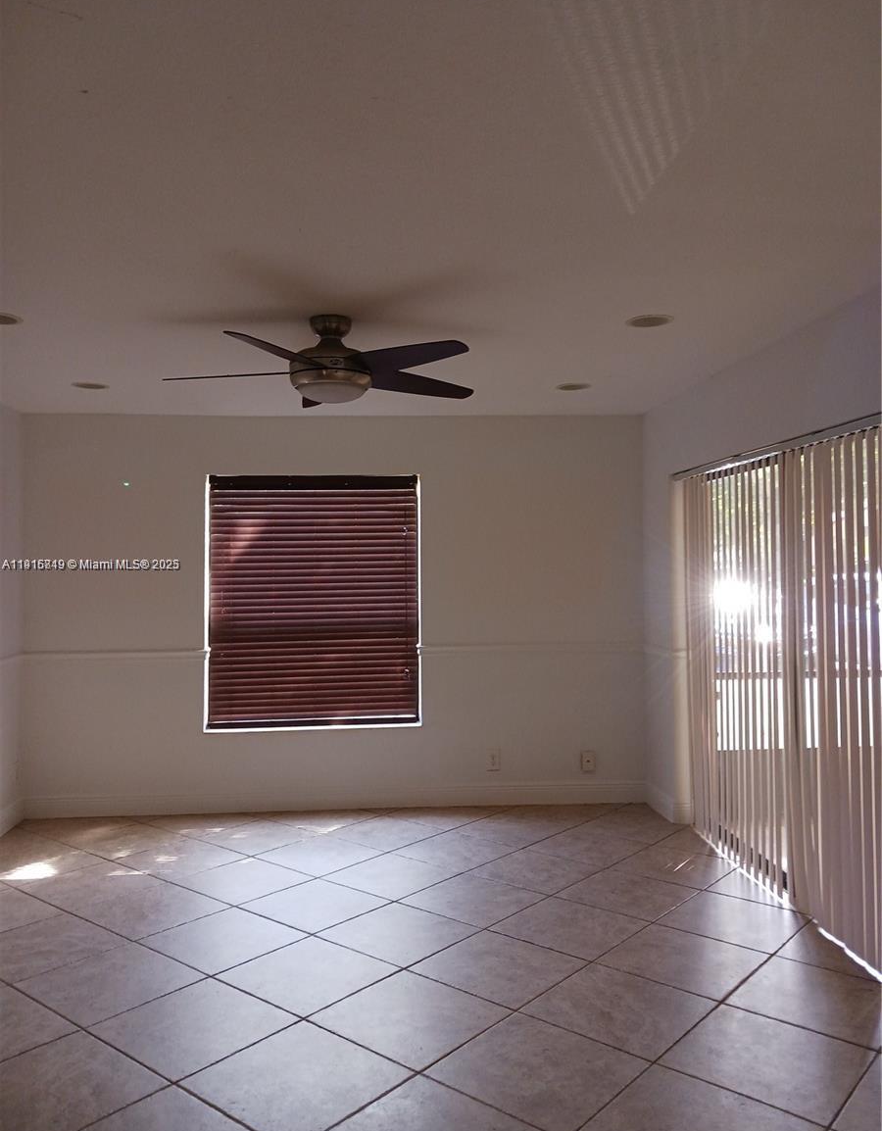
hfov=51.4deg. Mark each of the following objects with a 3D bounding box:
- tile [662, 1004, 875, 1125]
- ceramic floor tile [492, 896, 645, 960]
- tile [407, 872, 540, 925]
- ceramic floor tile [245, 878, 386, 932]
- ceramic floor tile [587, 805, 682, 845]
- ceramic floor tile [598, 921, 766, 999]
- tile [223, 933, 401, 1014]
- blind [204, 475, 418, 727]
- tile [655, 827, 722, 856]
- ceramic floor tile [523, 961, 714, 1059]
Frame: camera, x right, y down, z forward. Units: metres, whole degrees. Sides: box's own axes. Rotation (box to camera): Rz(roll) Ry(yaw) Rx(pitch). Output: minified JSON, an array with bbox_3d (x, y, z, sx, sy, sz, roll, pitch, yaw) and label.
[{"bbox_3d":[0.999,1.509,2.829,0.498,0.010,0.498,0,0,39],"label":"tile"},{"bbox_3d":[0.542,1.514,3.857,0.498,0.010,0.498,0,0,39],"label":"ceramic floor tile"},{"bbox_3d":[0.151,1.530,4.197,0.500,0.010,0.500,0,-1,39],"label":"tile"},{"bbox_3d":[-0.554,1.517,4.095,0.500,0.010,0.500,-1,-1,40],"label":"ceramic floor tile"},{"bbox_3d":[1.114,1.527,5.327,0.500,0.010,0.500,-1,-1,40],"label":"ceramic floor tile"},{"bbox_3d":[0.938,1.530,3.554,0.500,0.010,0.500,0,-1,39],"label":"ceramic floor tile"},{"bbox_3d":[-0.487,1.509,3.387,0.500,0.010,0.500,-1,-1,40],"label":"tile"},{"bbox_3d":[-0.782,0.219,5.711,1.282,1.544,0.060,0,0,-5],"label":"blind"},{"bbox_3d":[1.482,1.546,5.084,0.424,0.010,0.510,0,-1,39],"label":"tile"},{"bbox_3d":[0.616,1.525,3.161,0.500,0.010,0.500,0,-1,39],"label":"ceramic floor tile"}]

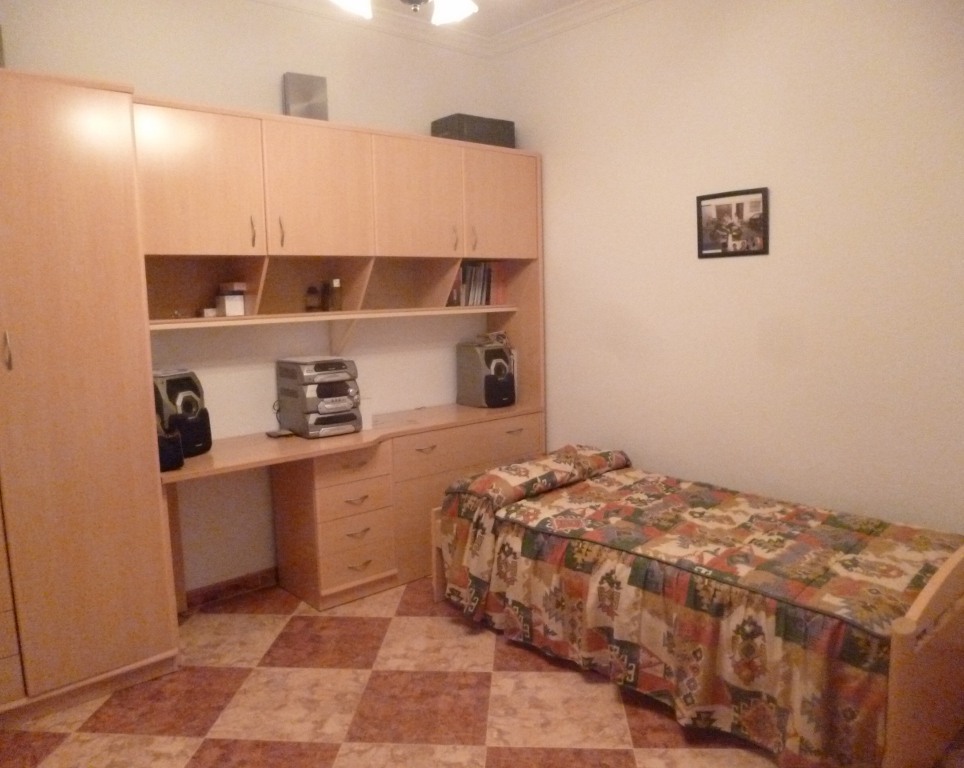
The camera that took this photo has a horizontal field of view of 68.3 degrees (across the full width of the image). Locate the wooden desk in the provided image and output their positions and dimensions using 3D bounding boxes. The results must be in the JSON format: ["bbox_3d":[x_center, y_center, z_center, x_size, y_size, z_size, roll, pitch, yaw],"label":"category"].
[{"bbox_3d":[-0.558,0.591,3.480,2.051,0.751,0.527,-7,9,-39],"label":"wooden desk"}]

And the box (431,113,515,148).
[{"bbox_3d":[-0.041,-1.298,3.761,0.386,0.173,0.229,-7,9,-39],"label":"box"}]

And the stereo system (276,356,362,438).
[{"bbox_3d":[-0.774,0.058,3.384,0.255,0.340,0.315,-7,9,-39],"label":"stereo system"}]

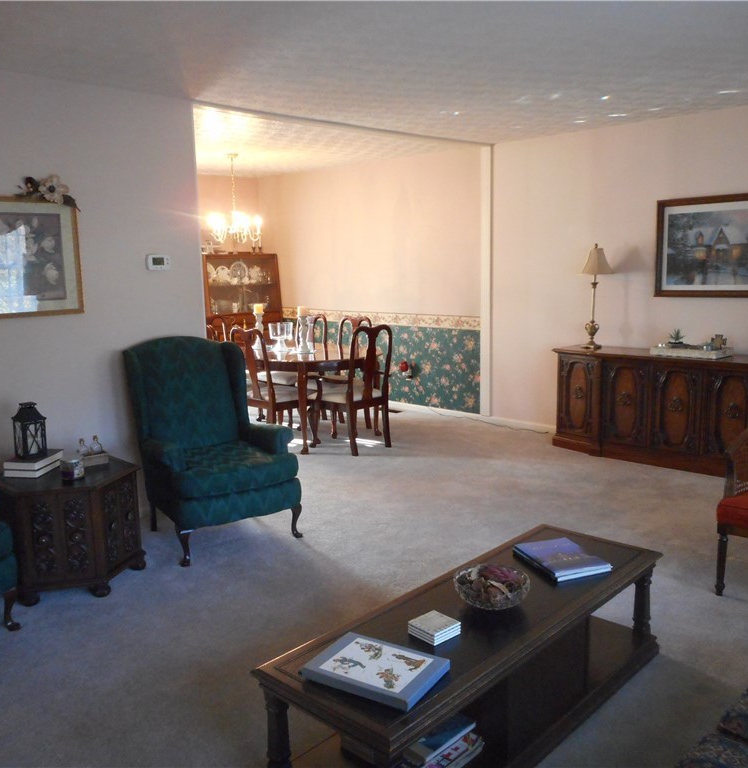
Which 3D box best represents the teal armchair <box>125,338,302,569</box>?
[{"bbox_3d":[-0.884,0.301,4.075,0.737,1.091,0.794,-7,11,-33],"label":"teal armchair"}]

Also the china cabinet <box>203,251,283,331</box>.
[{"bbox_3d":[-1.617,-0.725,8.773,0.461,1.597,1.044,8,13,44],"label":"china cabinet"}]

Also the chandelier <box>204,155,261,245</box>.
[{"bbox_3d":[-1.267,-1.667,6.709,0.510,0.790,0.510,-1,10,0],"label":"chandelier"}]

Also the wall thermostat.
[{"bbox_3d":[-1.234,-0.699,4.270,0.033,0.094,0.152,8,14,43],"label":"wall thermostat"}]

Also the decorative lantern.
[{"bbox_3d":[-1.701,0.221,3.646,0.122,0.260,0.122,-10,13,-42],"label":"decorative lantern"}]

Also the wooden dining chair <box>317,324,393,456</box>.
[{"bbox_3d":[-0.170,0.018,5.981,0.625,0.998,0.584,8,13,44],"label":"wooden dining chair"}]

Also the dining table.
[{"bbox_3d":[-0.747,0.058,6.567,1.905,0.748,1.126,8,13,44],"label":"dining table"}]

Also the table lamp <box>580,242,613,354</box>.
[{"bbox_3d":[1.740,-0.686,5.807,0.200,0.819,0.200,8,13,44],"label":"table lamp"}]

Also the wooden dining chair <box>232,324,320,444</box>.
[{"bbox_3d":[-0.811,0.015,6.067,0.512,0.998,0.604,8,13,44],"label":"wooden dining chair"}]

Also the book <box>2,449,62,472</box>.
[{"bbox_3d":[-1.675,0.368,3.658,0.175,0.037,0.250,0,10,7],"label":"book"}]

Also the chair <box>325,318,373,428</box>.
[{"bbox_3d":[-0.323,-0.080,6.503,0.500,0.990,0.560,8,14,43],"label":"chair"}]

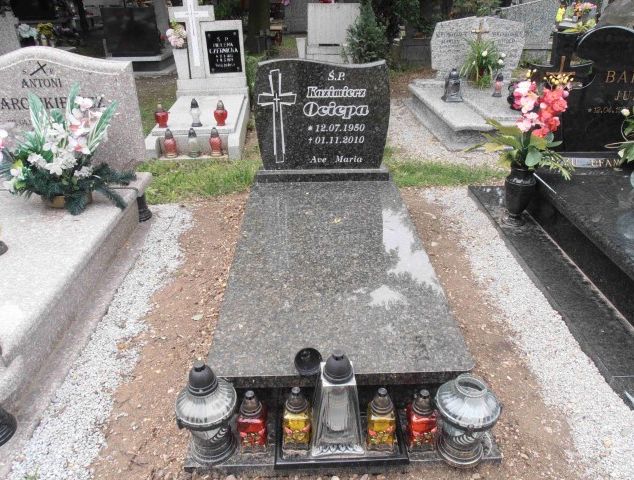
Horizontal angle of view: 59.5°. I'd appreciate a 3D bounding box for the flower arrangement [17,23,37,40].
[{"bbox_3d":[-4.656,-3.354,8.921,0.330,0.310,0.300,-1,26,-1],"label":"flower arrangement"}]

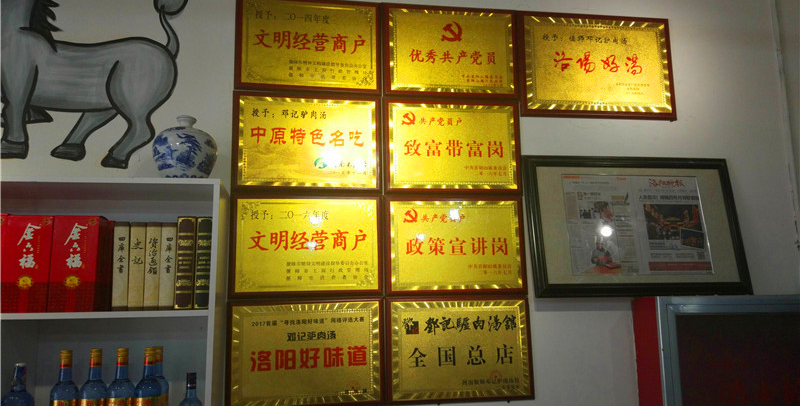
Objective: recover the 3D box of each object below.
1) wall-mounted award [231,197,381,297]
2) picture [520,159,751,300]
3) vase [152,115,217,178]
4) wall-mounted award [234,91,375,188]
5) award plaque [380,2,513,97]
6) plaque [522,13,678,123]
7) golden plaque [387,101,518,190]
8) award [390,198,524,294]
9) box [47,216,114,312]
[{"bbox_3d":[-0.304,0.145,2.140,0.500,0.339,0.020,0,-8,-9],"label":"wall-mounted award"},{"bbox_3d":[0.836,0.082,2.302,0.803,0.507,0.030,1,-17,-10],"label":"picture"},{"bbox_3d":[-0.653,-0.153,1.968,0.189,0.226,0.189,1,-10,-10],"label":"vase"},{"bbox_3d":[-0.309,-0.199,2.195,0.502,0.353,0.020,1,-10,-10],"label":"wall-mounted award"},{"bbox_3d":[0.183,-0.538,2.320,0.496,0.337,0.020,0,-8,-9],"label":"award plaque"},{"bbox_3d":[0.733,-0.509,2.427,0.619,0.408,0.020,1,-10,-10],"label":"plaque"},{"bbox_3d":[0.186,-0.193,2.271,0.496,0.340,0.020,0,-8,-9],"label":"golden plaque"},{"bbox_3d":[0.194,0.151,2.220,0.498,0.339,0.020,1,-10,-10],"label":"award"},{"bbox_3d":[-0.889,0.172,1.803,0.115,0.260,0.105,1,-8,-9],"label":"box"}]

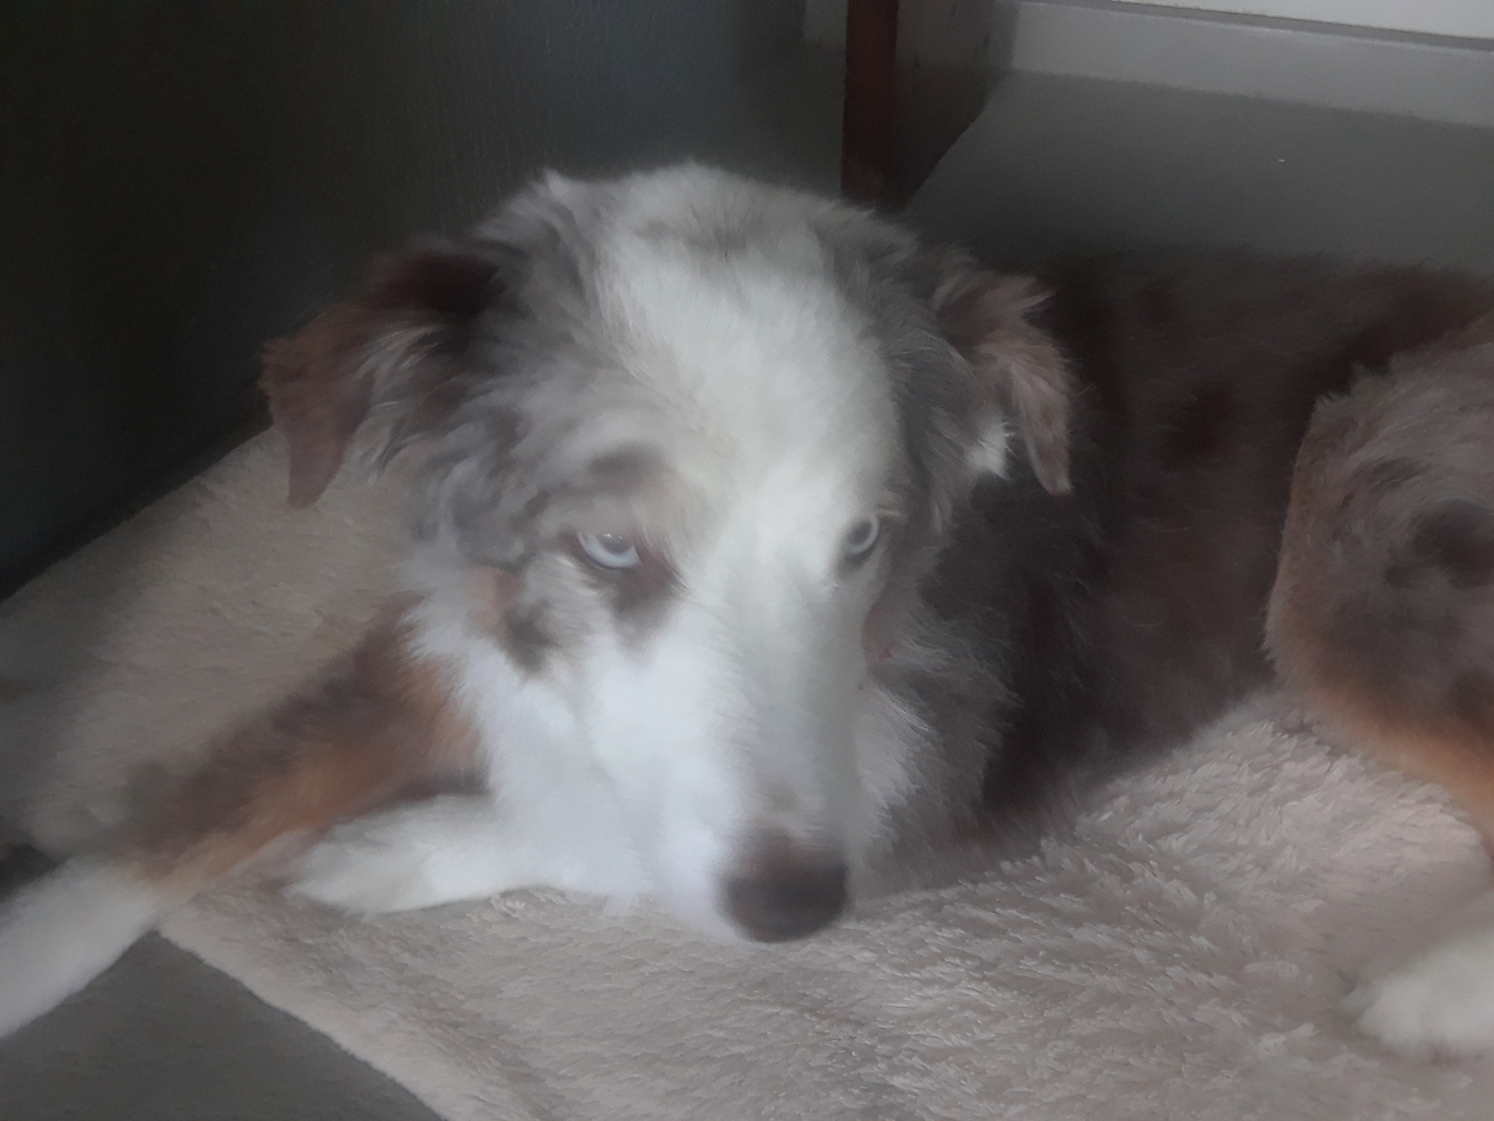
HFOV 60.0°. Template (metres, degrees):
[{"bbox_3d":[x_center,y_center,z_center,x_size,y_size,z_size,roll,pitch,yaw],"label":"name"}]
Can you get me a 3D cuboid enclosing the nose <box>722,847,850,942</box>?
[{"bbox_3d":[0.010,0.094,0.365,0.034,0.025,0.024,-7,45,-14],"label":"nose"}]

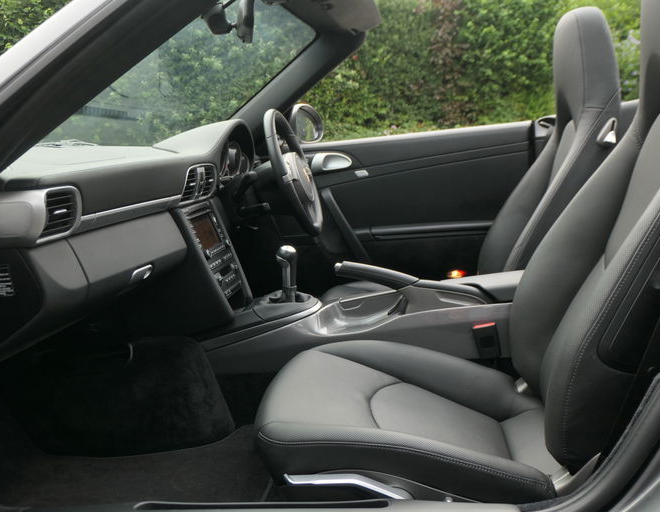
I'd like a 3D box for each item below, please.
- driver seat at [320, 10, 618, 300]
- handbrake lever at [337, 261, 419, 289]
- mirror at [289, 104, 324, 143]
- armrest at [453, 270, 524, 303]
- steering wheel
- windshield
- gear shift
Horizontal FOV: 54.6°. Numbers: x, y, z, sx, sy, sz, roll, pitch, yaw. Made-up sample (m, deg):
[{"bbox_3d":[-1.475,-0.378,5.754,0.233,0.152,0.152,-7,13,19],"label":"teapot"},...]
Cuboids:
[{"bbox_3d":[0.374,-0.194,1.748,0.840,0.880,0.530,-2,12,8],"label":"driver seat"},{"bbox_3d":[0.116,0.046,1.475,0.200,0.050,0.040,9,13,6],"label":"handbrake lever"},{"bbox_3d":[-0.113,-0.470,2.291,0.130,0.136,0.200,2,13,25],"label":"mirror"},{"bbox_3d":[0.393,0.067,1.421,0.270,0.065,0.140,-2,12,8],"label":"armrest"},{"bbox_3d":[-0.102,-0.231,1.795,0.100,0.370,0.370,-19,9,12],"label":"steering wheel"},{"bbox_3d":[-0.377,-0.375,1.429,0.620,0.130,1.240,-36,5,14],"label":"windshield"},{"bbox_3d":[-0.094,0.035,1.481,0.052,0.130,0.046,-2,12,8],"label":"gear shift"}]

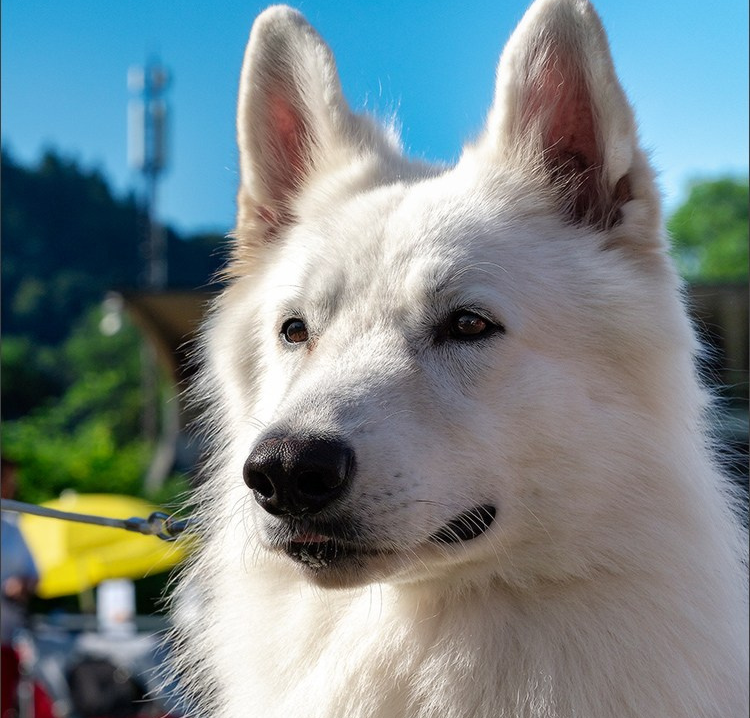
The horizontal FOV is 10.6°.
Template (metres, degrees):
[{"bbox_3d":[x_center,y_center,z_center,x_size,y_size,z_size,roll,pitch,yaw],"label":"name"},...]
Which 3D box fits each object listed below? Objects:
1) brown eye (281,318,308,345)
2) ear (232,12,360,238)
[{"bbox_3d":[-0.034,-0.012,1.720,0.019,0.013,0.013,0,3,34],"label":"brown eye"},{"bbox_3d":[-0.035,-0.104,1.785,0.060,0.105,0.046,0,3,30],"label":"ear"}]

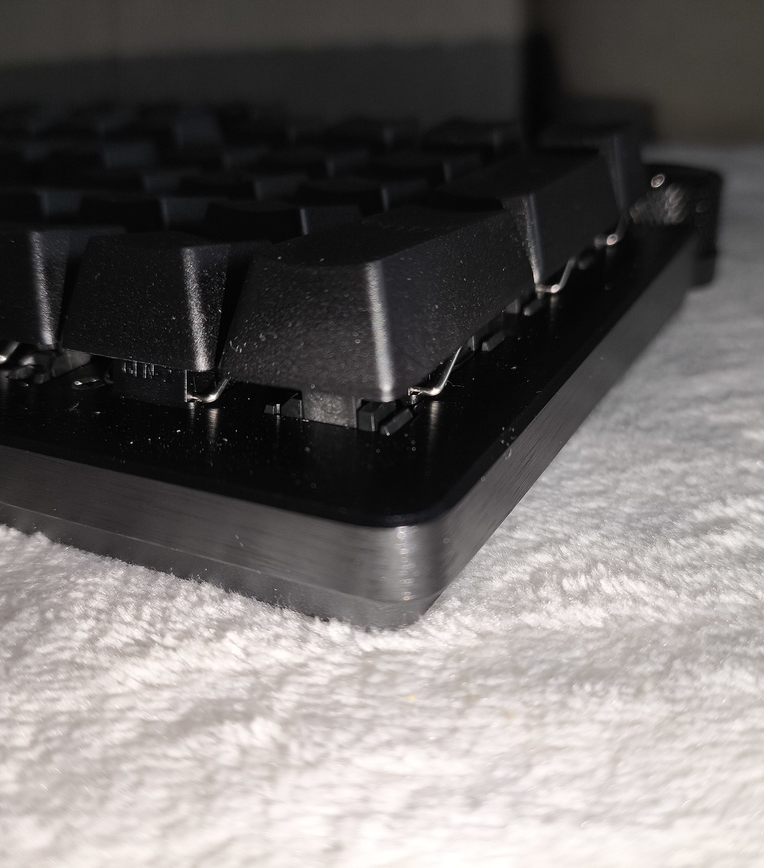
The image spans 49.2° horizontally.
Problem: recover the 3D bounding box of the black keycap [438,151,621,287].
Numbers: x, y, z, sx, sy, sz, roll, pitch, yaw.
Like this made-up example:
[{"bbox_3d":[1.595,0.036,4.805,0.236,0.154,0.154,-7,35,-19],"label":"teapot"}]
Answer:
[{"bbox_3d":[0.019,-0.031,0.113,0.018,0.010,0.037,10,28,26],"label":"black keycap"}]

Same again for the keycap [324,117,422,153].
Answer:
[{"bbox_3d":[-0.002,-0.049,0.152,0.018,0.012,0.018,10,28,26],"label":"keycap"}]

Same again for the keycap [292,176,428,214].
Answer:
[{"bbox_3d":[-0.002,-0.030,0.114,0.018,0.010,0.018,10,28,26],"label":"keycap"}]

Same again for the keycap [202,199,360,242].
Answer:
[{"bbox_3d":[-0.011,-0.023,0.099,0.018,0.010,0.018,10,28,26],"label":"keycap"}]

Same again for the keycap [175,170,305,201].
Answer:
[{"bbox_3d":[-0.019,-0.033,0.122,0.018,0.010,0.018,10,28,26],"label":"keycap"}]

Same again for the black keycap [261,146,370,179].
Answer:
[{"bbox_3d":[-0.010,-0.041,0.137,0.018,0.010,0.018,10,28,26],"label":"black keycap"}]

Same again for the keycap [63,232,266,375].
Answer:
[{"bbox_3d":[-0.020,-0.015,0.084,0.018,0.010,0.018,10,28,26],"label":"keycap"}]

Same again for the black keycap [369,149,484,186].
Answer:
[{"bbox_3d":[0.007,-0.038,0.129,0.018,0.010,0.018,10,28,26],"label":"black keycap"}]

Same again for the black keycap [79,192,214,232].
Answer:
[{"bbox_3d":[-0.028,-0.026,0.107,0.018,0.010,0.018,10,28,26],"label":"black keycap"}]

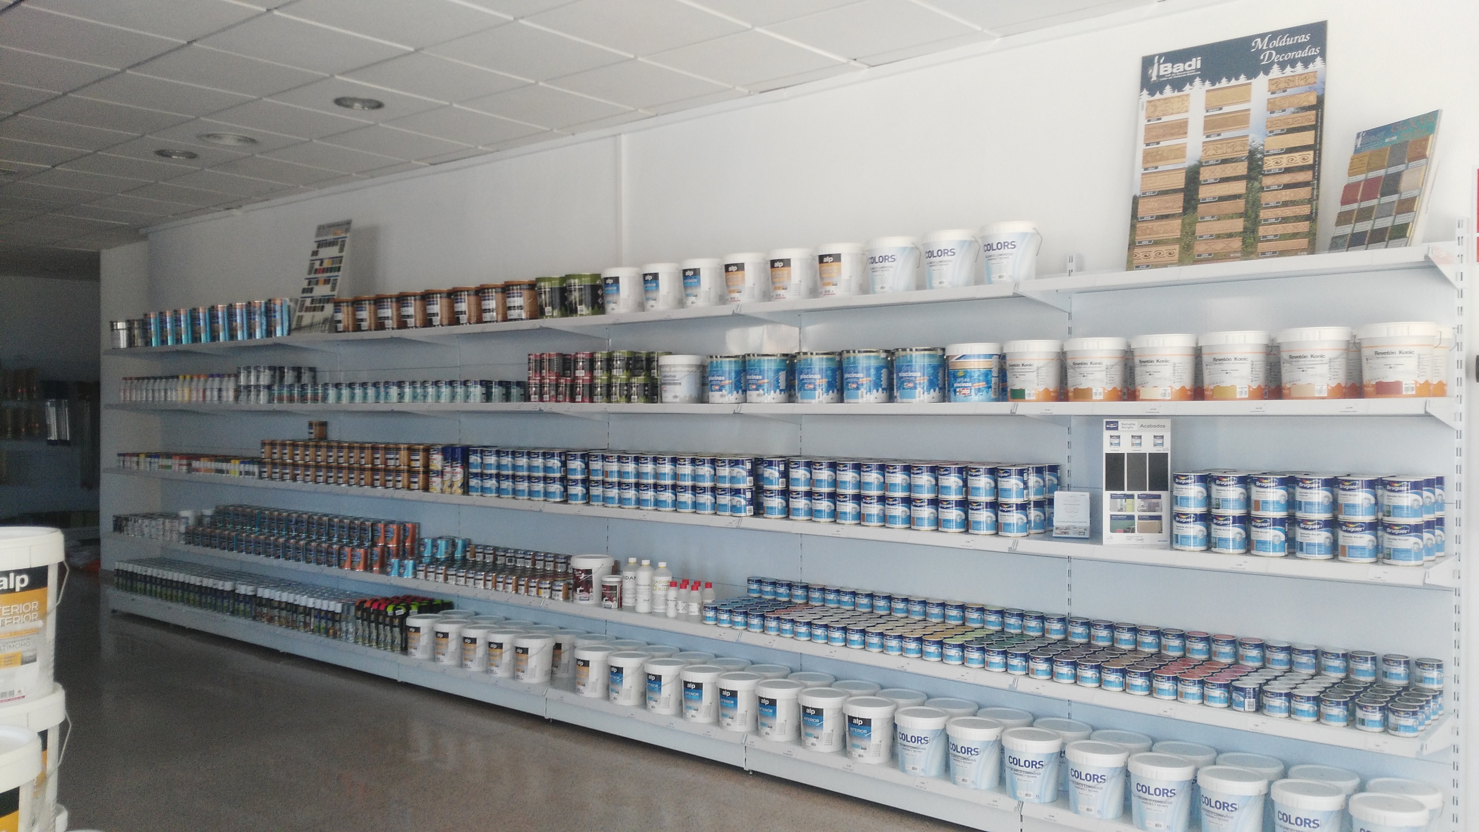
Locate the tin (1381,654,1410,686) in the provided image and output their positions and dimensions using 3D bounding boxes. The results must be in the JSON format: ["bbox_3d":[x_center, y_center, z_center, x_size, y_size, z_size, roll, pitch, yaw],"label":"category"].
[{"bbox_3d":[1.984,0.768,3.316,0.073,0.075,0.073,1,1,39],"label":"tin"}]

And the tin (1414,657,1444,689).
[{"bbox_3d":[2.088,0.778,3.322,0.074,0.076,0.074,1,2,38],"label":"tin"}]

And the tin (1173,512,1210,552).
[{"bbox_3d":[1.427,0.366,3.473,0.099,0.113,0.099,1,2,38],"label":"tin"}]

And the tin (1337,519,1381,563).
[{"bbox_3d":[1.792,0.364,3.184,0.099,0.113,0.099,1,2,38],"label":"tin"}]

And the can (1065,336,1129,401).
[{"bbox_3d":[1.192,-0.152,3.680,0.200,0.209,0.200,1,1,36],"label":"can"}]

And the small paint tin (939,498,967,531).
[{"bbox_3d":[0.757,0.352,3.899,0.102,0.117,0.102,0,1,0],"label":"small paint tin"}]

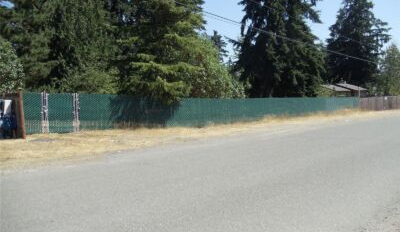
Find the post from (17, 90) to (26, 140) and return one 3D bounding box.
[{"bbox_3d":[-7.061,-0.096,20.167,0.160,1.970,0.160,-3,2,31],"label":"post"}]

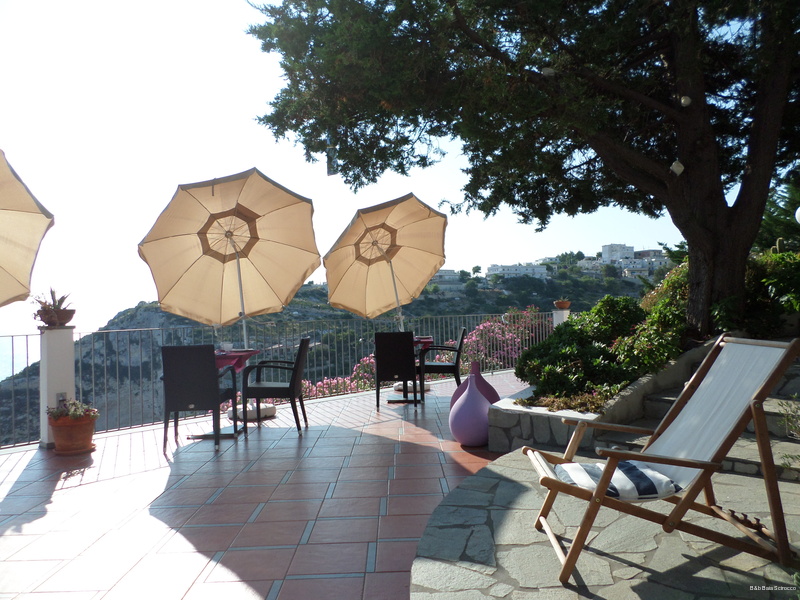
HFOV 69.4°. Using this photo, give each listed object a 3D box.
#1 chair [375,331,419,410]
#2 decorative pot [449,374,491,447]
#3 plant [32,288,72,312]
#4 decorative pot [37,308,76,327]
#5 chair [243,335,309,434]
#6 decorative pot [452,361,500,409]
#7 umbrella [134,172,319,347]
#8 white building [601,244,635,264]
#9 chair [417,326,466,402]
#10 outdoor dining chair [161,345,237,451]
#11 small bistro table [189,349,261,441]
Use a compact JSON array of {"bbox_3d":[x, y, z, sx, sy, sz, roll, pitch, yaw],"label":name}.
[{"bbox_3d":[-0.008,0.812,6.723,0.555,0.885,0.560,-1,-1,5],"label":"chair"},{"bbox_3d":[0.633,0.916,4.848,0.395,0.585,0.395,-1,-1,0],"label":"decorative pot"},{"bbox_3d":[-3.153,-0.006,5.228,0.310,0.210,0.280,-1,-1,-30],"label":"plant"},{"bbox_3d":[-3.095,0.167,5.225,0.297,0.150,0.297,-1,-1,-30],"label":"decorative pot"},{"bbox_3d":[-1.160,0.816,5.529,0.560,0.885,0.555,-1,-1,1],"label":"chair"},{"bbox_3d":[0.717,0.891,5.313,0.475,0.650,0.475,-1,-1,0],"label":"decorative pot"},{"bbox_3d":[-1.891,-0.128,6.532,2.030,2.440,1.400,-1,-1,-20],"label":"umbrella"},{"bbox_3d":[143.800,-29.924,380.000,16.500,12.500,12.000,-1,-1,-2],"label":"white building"},{"bbox_3d":[0.539,0.811,7.324,0.560,0.885,0.555,-1,-1,-2],"label":"chair"},{"bbox_3d":[-1.752,0.820,5.030,0.555,0.885,0.560,-1,-1,-5],"label":"outdoor dining chair"},{"bbox_3d":[-1.747,0.897,5.554,0.700,0.750,0.700,-1,-1,-2],"label":"small bistro table"}]

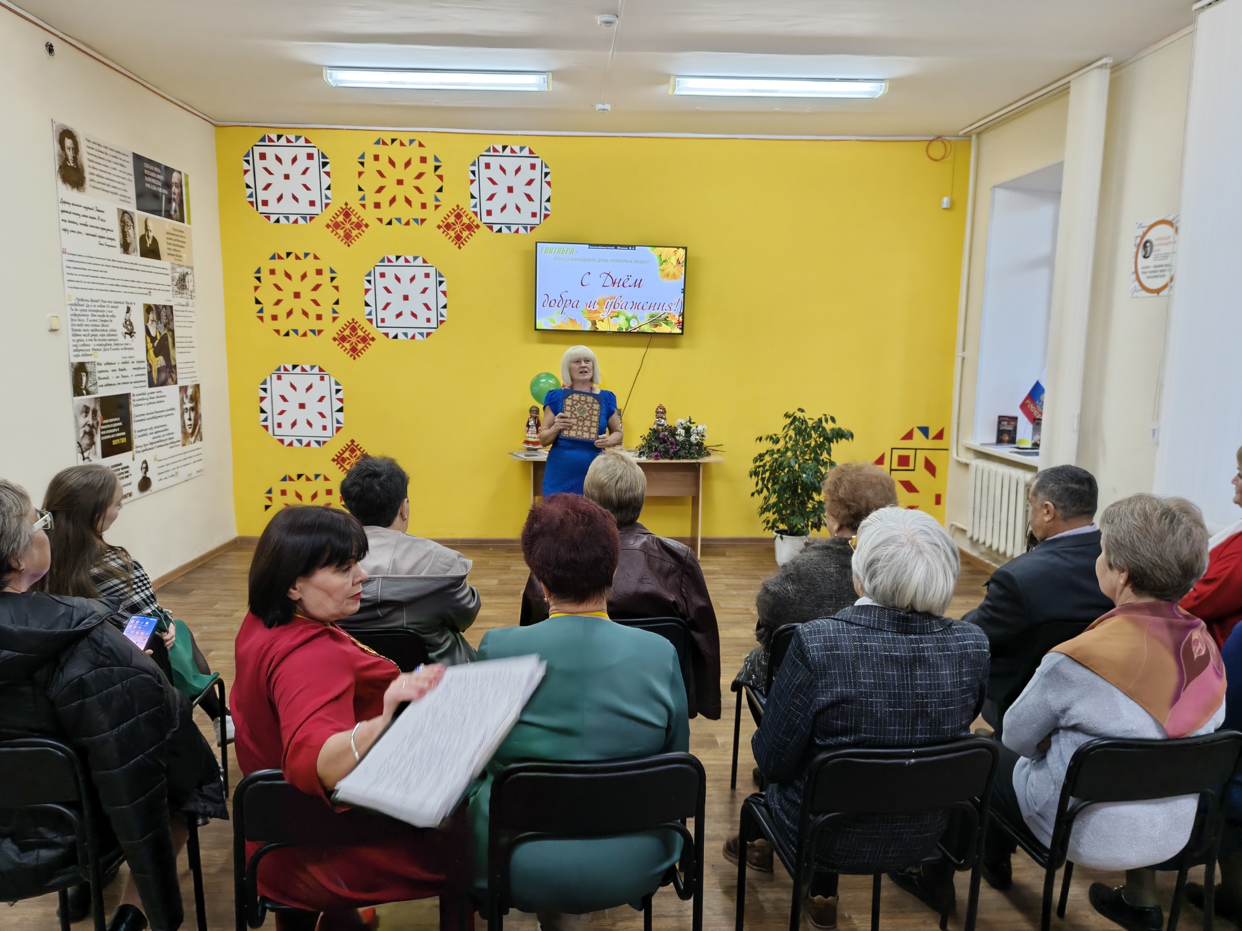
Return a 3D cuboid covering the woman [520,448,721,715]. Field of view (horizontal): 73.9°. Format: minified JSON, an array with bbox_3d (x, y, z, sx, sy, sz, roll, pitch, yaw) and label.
[{"bbox_3d":[-0.013,0.565,2.742,0.590,1.290,0.800,0,8,-2],"label":"woman"}]

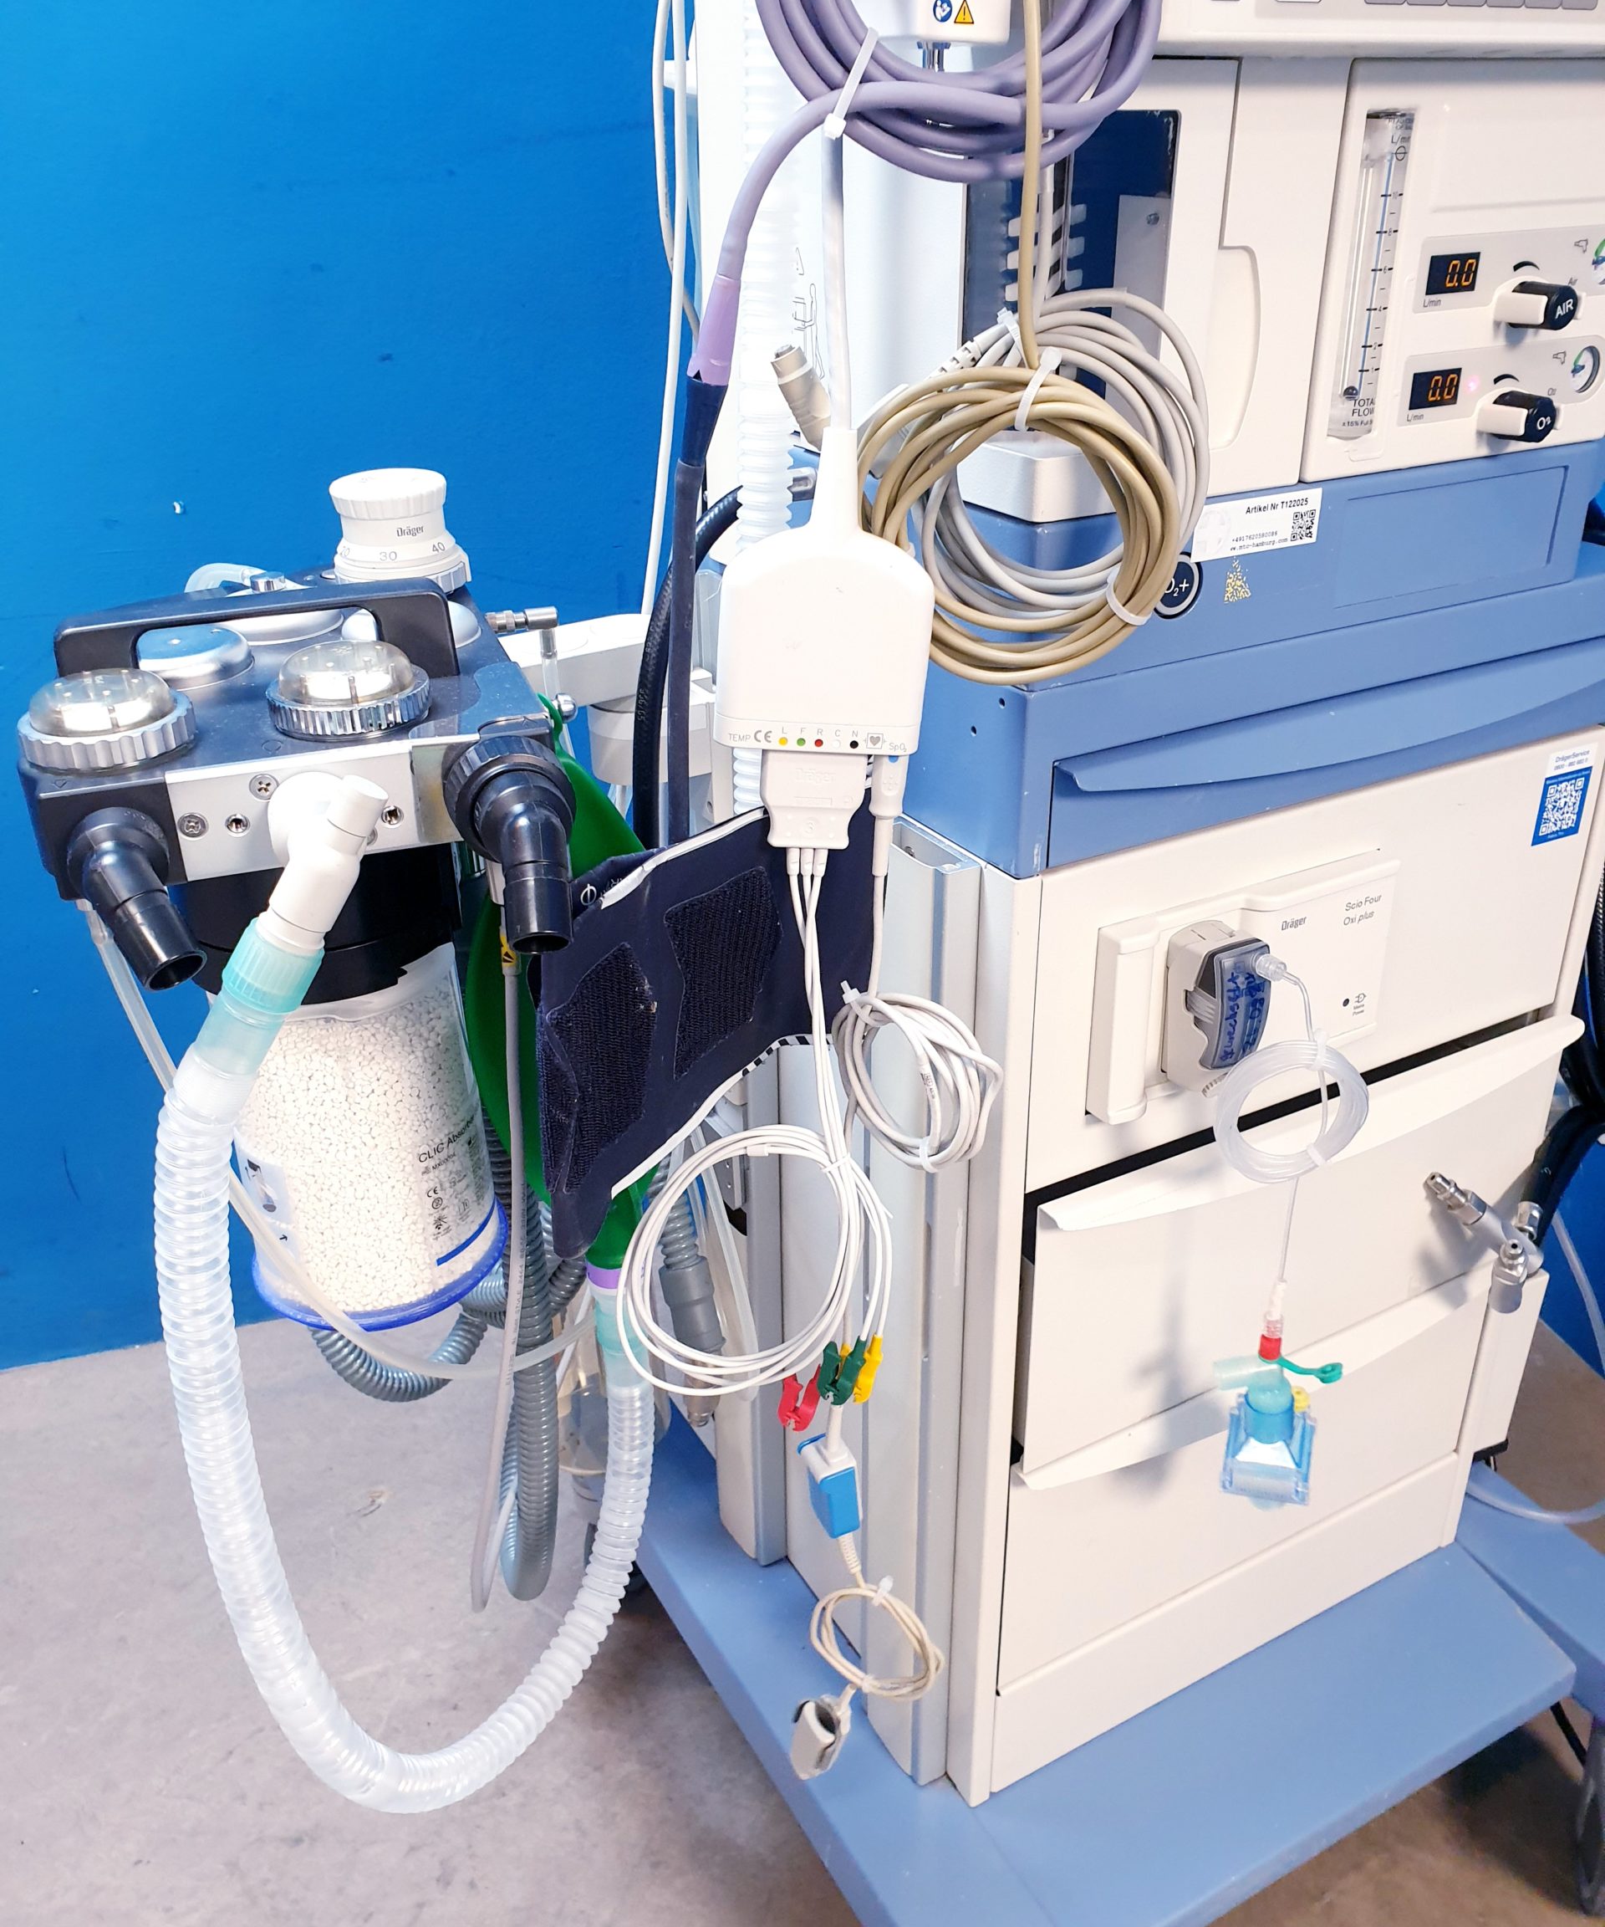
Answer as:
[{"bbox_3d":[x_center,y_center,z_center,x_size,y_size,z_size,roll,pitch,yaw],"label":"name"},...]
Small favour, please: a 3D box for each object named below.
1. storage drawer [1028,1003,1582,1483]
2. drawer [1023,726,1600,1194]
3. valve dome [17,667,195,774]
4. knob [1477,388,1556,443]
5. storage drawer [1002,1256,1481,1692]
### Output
[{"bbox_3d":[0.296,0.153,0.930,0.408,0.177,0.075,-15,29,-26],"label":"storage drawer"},{"bbox_3d":[0.194,-0.067,0.944,0.384,0.166,0.320,-15,29,-26],"label":"drawer"},{"bbox_3d":[-0.241,-0.088,0.555,0.057,0.026,0.057,-11,28,-20],"label":"valve dome"},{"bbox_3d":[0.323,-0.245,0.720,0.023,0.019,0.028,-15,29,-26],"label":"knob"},{"bbox_3d":[0.203,0.244,1.090,0.383,0.169,0.330,-15,29,-26],"label":"storage drawer"}]

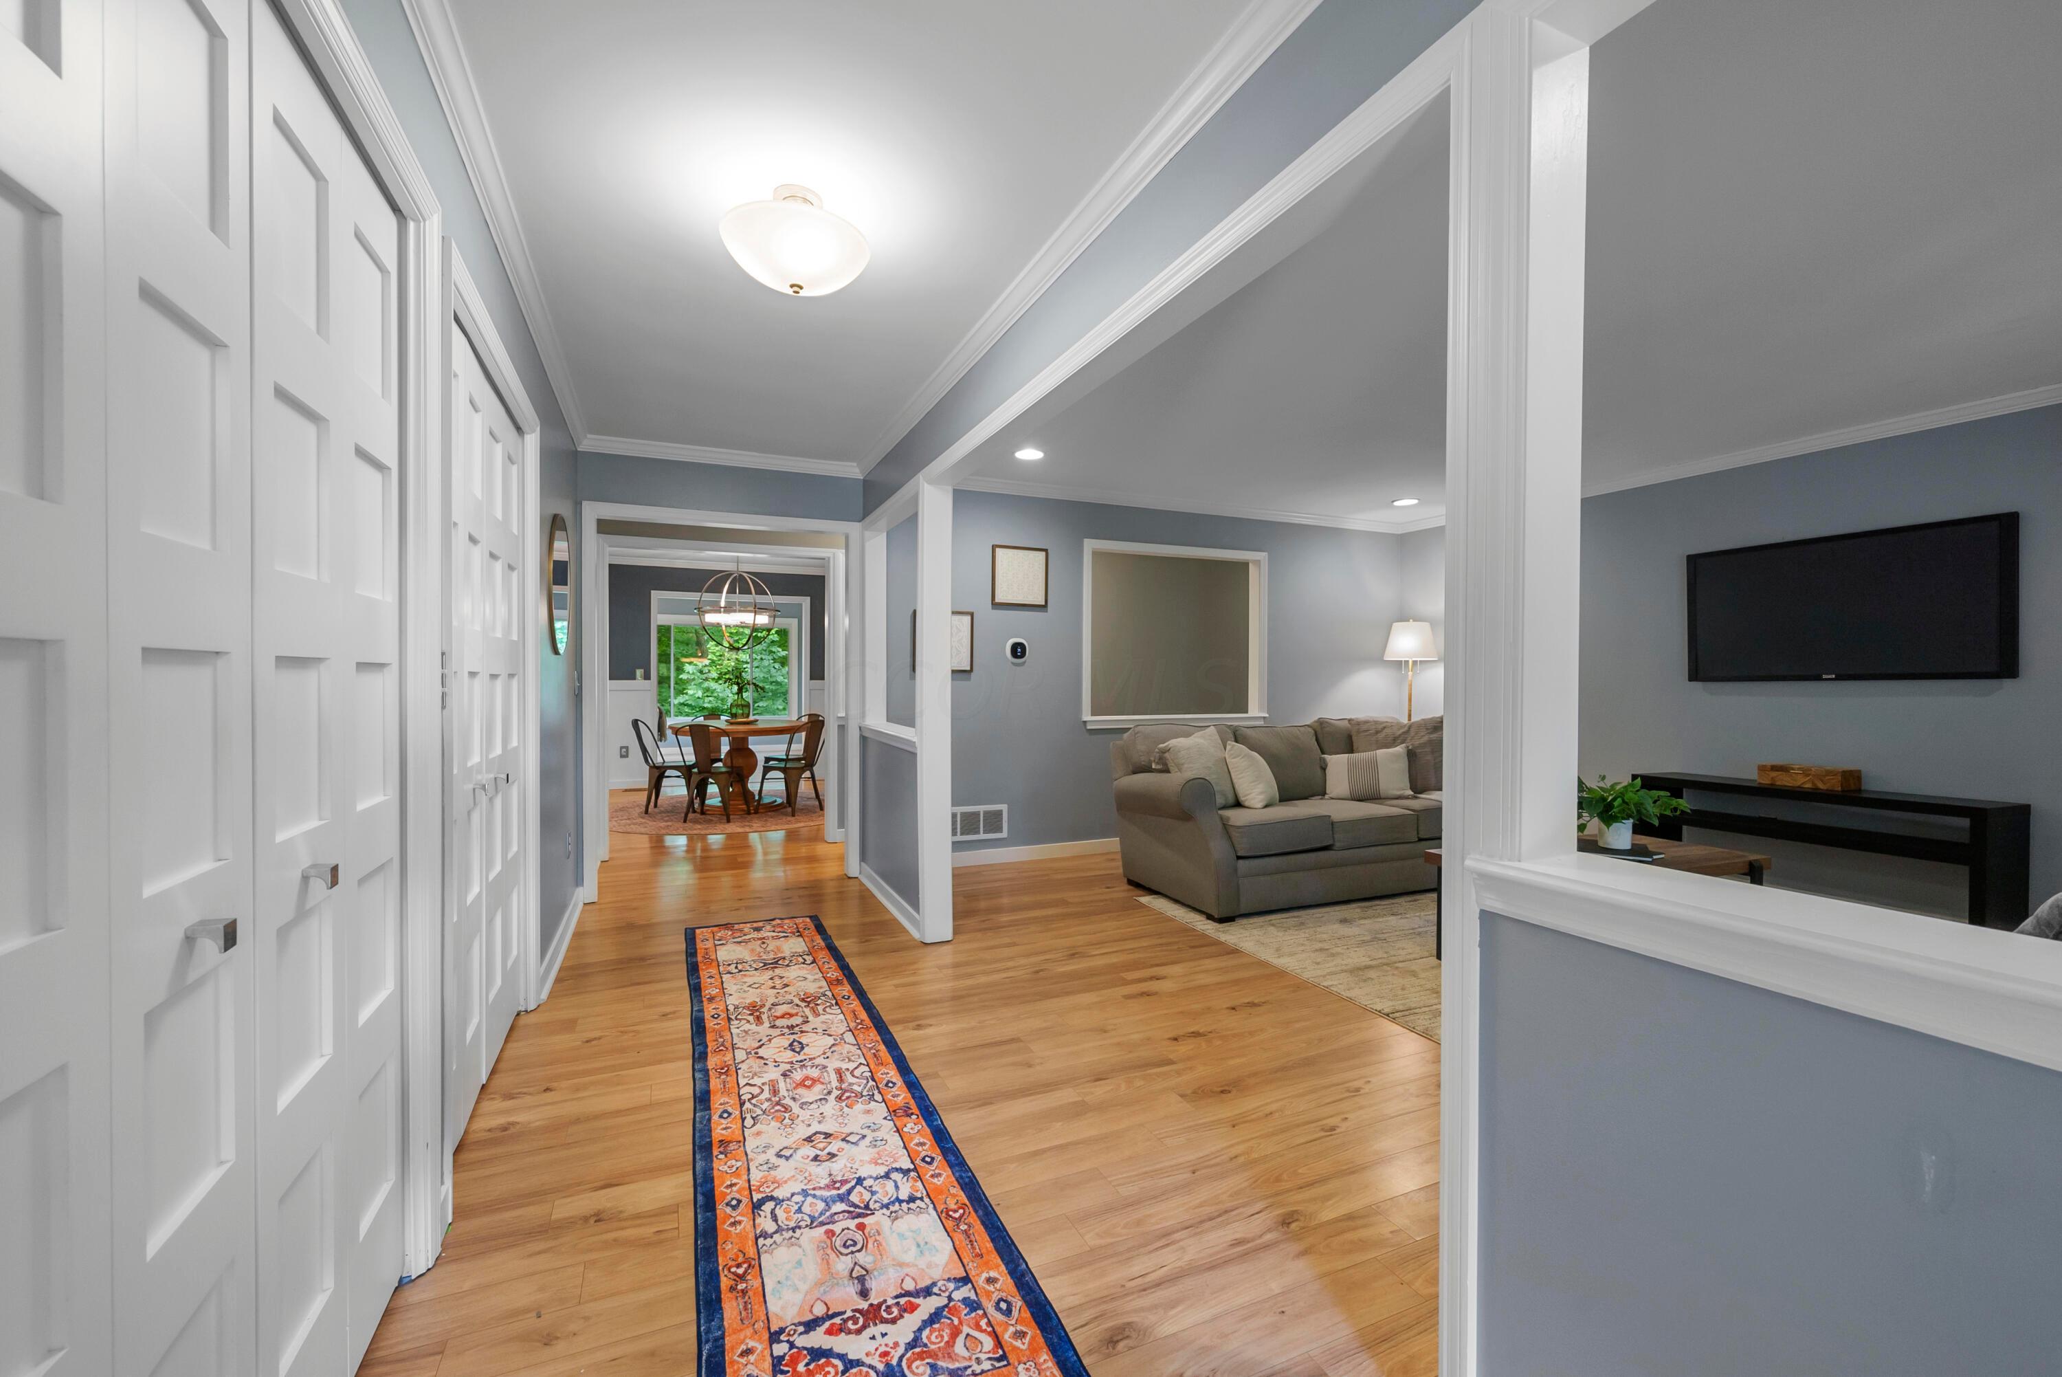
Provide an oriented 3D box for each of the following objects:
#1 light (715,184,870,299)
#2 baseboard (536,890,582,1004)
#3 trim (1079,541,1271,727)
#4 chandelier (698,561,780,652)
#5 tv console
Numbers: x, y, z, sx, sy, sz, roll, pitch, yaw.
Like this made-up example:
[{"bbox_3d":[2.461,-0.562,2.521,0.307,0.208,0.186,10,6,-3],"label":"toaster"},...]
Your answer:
[{"bbox_3d":[-0.616,-1.164,2.111,0.380,0.255,0.380,0,1,-24],"label":"light"},{"bbox_3d":[-2.067,1.081,3.551,0.022,0.107,1.390,0,1,-24],"label":"baseboard"},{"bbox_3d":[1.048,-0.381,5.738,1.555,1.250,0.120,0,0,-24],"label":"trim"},{"bbox_3d":[-2.668,-0.815,7.343,0.704,0.922,0.704,0,1,-24],"label":"chandelier"},{"bbox_3d":[3.935,0.814,4.091,0.375,0.605,1.385,0,0,-24],"label":"tv console"}]

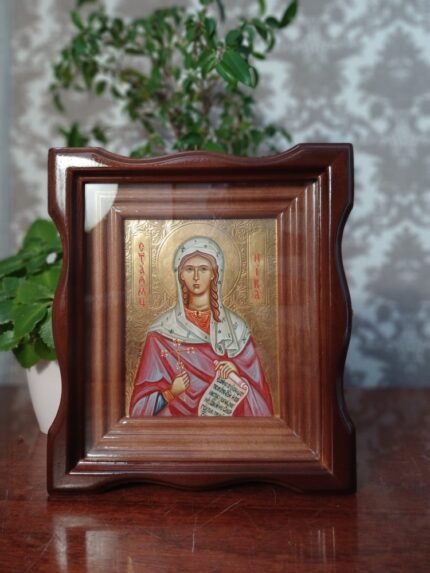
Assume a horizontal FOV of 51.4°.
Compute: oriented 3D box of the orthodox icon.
[{"bbox_3d":[-0.012,0.030,0.387,0.131,0.167,0.018,0,-1,1],"label":"orthodox icon"}]

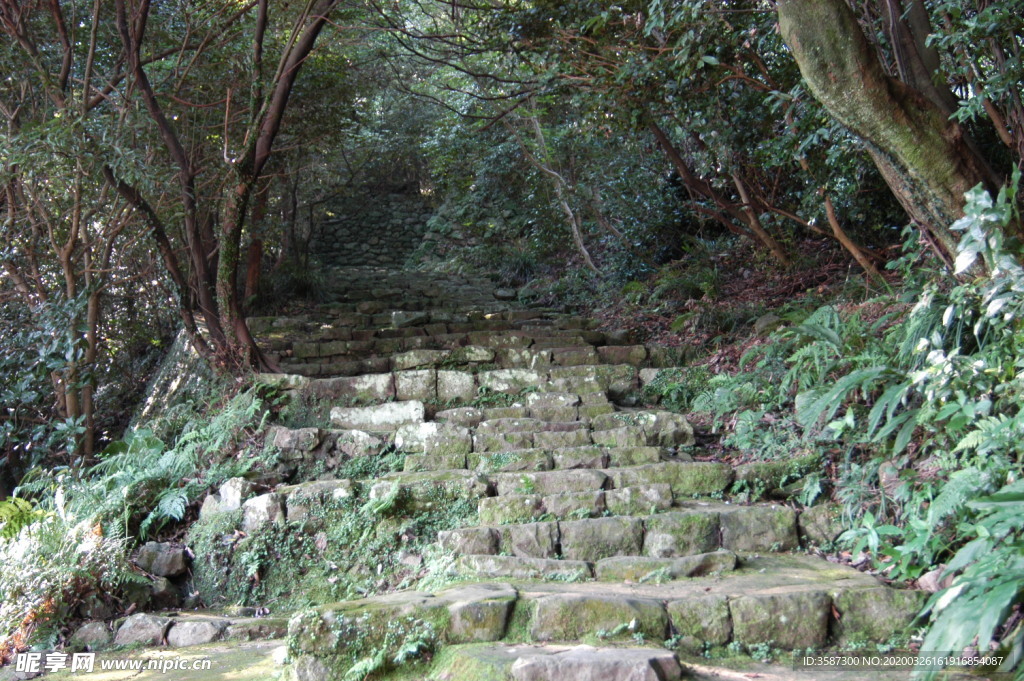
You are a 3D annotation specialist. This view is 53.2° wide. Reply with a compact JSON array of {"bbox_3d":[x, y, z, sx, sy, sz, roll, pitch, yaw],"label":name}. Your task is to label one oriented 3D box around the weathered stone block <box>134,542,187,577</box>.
[{"bbox_3d":[-2.161,1.345,6.300,0.310,0.180,0.240,0,-2,-6],"label":"weathered stone block"}]

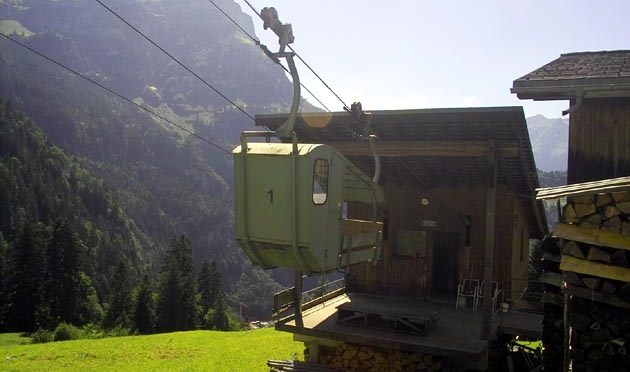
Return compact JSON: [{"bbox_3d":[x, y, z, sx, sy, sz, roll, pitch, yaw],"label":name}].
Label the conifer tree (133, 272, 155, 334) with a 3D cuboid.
[{"bbox_3d":[-18.335,12.669,58.000,2.352,6.415,2.352,1,3,0],"label":"conifer tree"}]

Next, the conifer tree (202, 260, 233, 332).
[{"bbox_3d":[-11.143,12.514,62.000,3.429,8.000,3.429,1,3,0],"label":"conifer tree"}]

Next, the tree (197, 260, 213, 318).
[{"bbox_3d":[-13.443,12.592,66.000,2.530,7.056,2.530,1,3,0],"label":"tree"}]

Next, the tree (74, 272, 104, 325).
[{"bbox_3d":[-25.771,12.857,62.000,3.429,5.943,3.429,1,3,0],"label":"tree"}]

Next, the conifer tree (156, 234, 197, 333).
[{"bbox_3d":[-15.829,11.143,62.000,4.571,11.200,4.571,1,3,0],"label":"conifer tree"}]

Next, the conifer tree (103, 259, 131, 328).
[{"bbox_3d":[-23.418,12.682,64.000,3.303,8.258,3.303,1,3,0],"label":"conifer tree"}]

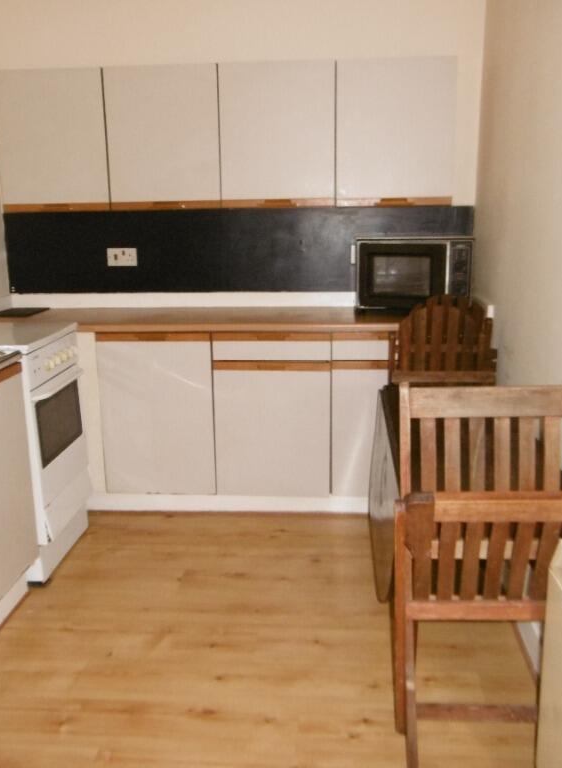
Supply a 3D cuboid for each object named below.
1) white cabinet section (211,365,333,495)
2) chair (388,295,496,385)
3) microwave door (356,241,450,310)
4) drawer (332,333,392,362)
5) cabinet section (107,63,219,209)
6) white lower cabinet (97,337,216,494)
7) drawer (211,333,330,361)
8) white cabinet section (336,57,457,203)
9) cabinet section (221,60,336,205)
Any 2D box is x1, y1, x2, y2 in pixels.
[{"bbox_3d":[-0.035,0.200,3.053,0.500,0.593,0.025,0,13,4],"label":"white cabinet section"},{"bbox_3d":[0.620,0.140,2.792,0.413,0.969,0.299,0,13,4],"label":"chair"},{"bbox_3d":[0.556,-0.499,3.260,0.420,0.307,0.040,0,13,4],"label":"microwave door"},{"bbox_3d":[0.349,-0.202,3.149,0.245,0.126,0.430,0,13,4],"label":"drawer"},{"bbox_3d":[-0.507,-1.103,3.250,0.502,0.600,0.287,0,13,5],"label":"cabinet section"},{"bbox_3d":[-0.516,0.074,3.334,0.498,0.725,0.550,0,13,4],"label":"white lower cabinet"},{"bbox_3d":[-0.026,-0.204,3.175,0.500,0.123,0.430,0,13,4],"label":"drawer"},{"bbox_3d":[0.498,-1.097,3.167,0.501,0.600,0.287,0,13,5],"label":"white cabinet section"},{"bbox_3d":[-0.004,-1.100,3.209,0.508,0.600,0.287,0,13,5],"label":"cabinet section"}]

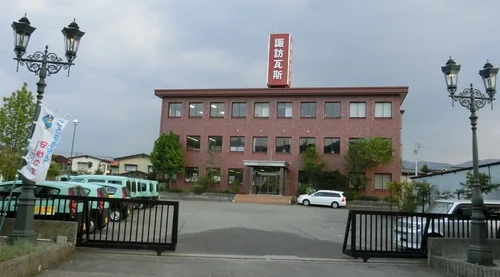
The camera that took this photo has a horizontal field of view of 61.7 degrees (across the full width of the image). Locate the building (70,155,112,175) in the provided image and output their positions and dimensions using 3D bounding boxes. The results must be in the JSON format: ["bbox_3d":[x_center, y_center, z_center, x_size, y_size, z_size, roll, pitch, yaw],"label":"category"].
[{"bbox_3d":[-26.189,6.532,73.116,6.752,6.275,7.500,2,-8,7],"label":"building"}]

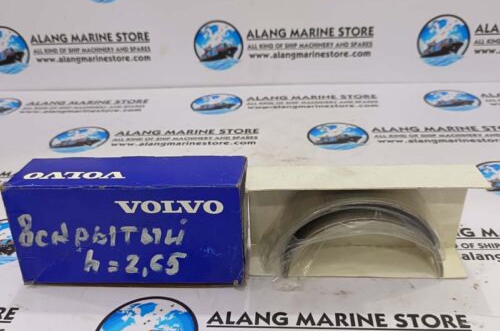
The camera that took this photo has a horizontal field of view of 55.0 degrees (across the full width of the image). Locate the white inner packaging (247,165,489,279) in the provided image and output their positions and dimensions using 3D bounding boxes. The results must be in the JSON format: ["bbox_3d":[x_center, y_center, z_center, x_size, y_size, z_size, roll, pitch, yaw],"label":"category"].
[{"bbox_3d":[0.076,0.039,0.334,0.153,0.068,0.038,0,25,4],"label":"white inner packaging"}]

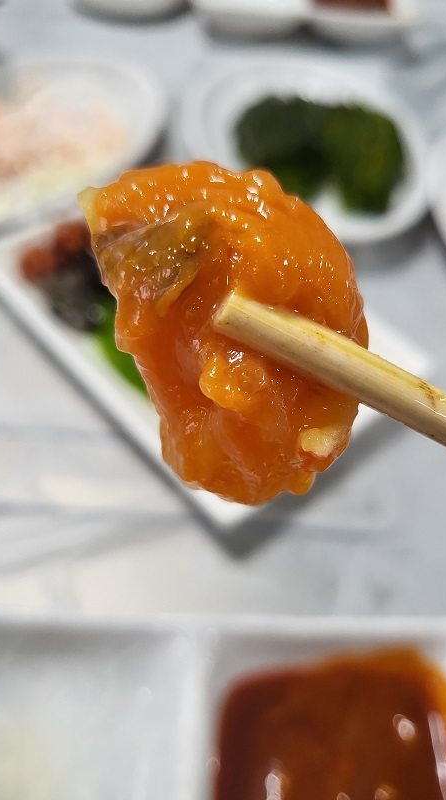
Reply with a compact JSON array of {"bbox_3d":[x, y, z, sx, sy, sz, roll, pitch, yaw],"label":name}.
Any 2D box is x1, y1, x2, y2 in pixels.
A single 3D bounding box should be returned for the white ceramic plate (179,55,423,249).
[{"bbox_3d":[0.042,-0.137,0.338,0.135,0.023,0.183,-2,53,-4],"label":"white ceramic plate"}]

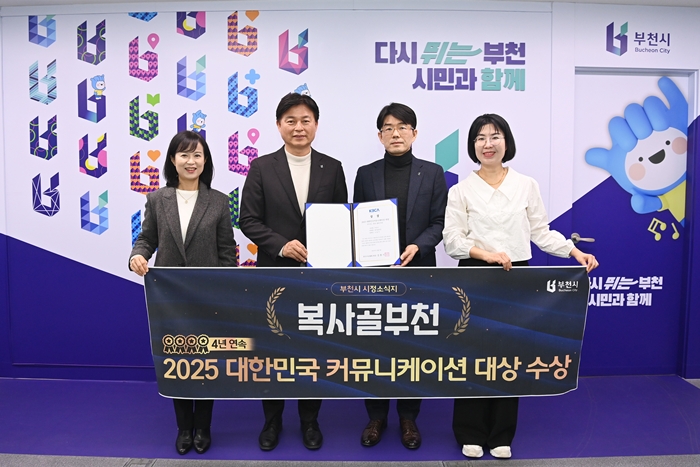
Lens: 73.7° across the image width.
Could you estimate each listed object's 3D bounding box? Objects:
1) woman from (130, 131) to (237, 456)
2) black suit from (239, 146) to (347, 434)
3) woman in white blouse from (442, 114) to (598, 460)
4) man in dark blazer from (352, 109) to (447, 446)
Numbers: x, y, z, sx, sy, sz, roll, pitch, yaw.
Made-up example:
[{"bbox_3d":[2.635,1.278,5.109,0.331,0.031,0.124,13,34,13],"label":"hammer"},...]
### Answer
[{"bbox_3d":[-0.796,0.259,2.329,0.467,1.550,0.386,0,3,-11],"label":"woman"},{"bbox_3d":[-0.296,0.268,2.400,0.528,1.433,0.406,0,3,-4],"label":"black suit"},{"bbox_3d":[0.797,0.233,2.276,0.680,1.631,0.426,1,3,10],"label":"woman in white blouse"},{"bbox_3d":[0.253,0.185,2.386,0.477,1.708,0.416,1,3,3],"label":"man in dark blazer"}]

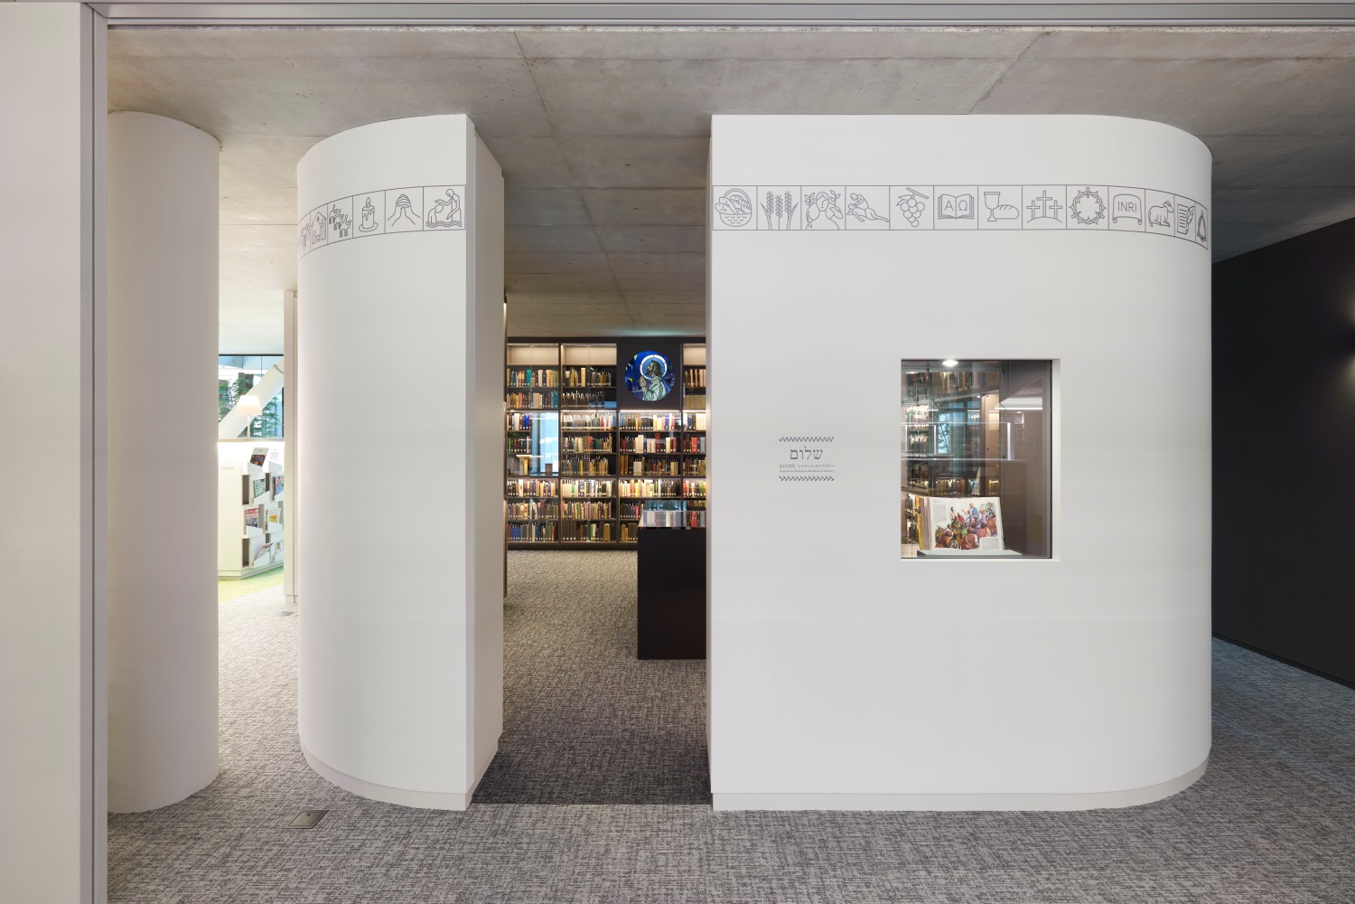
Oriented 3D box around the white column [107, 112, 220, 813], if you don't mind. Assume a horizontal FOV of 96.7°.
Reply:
[{"bbox_3d":[-2.300,0.041,2.700,0.390,2.930,0.390,0,1,0],"label":"white column"}]

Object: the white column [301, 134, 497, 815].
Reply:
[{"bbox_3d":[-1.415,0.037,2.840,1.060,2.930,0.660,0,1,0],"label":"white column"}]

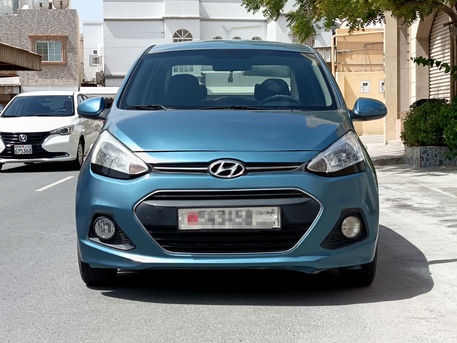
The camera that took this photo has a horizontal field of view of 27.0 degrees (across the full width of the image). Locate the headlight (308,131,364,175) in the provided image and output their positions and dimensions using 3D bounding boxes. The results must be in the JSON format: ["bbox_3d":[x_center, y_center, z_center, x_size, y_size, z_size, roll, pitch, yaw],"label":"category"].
[{"bbox_3d":[0.573,-0.093,5.104,0.350,0.250,0.460,0,3,1],"label":"headlight"}]

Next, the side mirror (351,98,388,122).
[{"bbox_3d":[0.904,-0.403,6.125,0.225,0.145,0.140,0,3,1],"label":"side mirror"}]

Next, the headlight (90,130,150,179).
[{"bbox_3d":[-0.577,-0.092,5.120,0.350,0.255,0.460,0,3,1],"label":"headlight"}]

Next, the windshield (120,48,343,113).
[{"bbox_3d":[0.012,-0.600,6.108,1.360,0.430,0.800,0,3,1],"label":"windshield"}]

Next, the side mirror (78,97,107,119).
[{"bbox_3d":[-0.890,-0.404,6.151,0.205,0.145,0.140,0,3,1],"label":"side mirror"}]

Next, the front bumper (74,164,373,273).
[{"bbox_3d":[-0.004,0.231,5.029,1.640,0.560,0.500,0,3,1],"label":"front bumper"}]

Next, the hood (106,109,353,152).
[{"bbox_3d":[0.001,-0.228,5.331,1.470,0.255,0.970,0,3,1],"label":"hood"}]

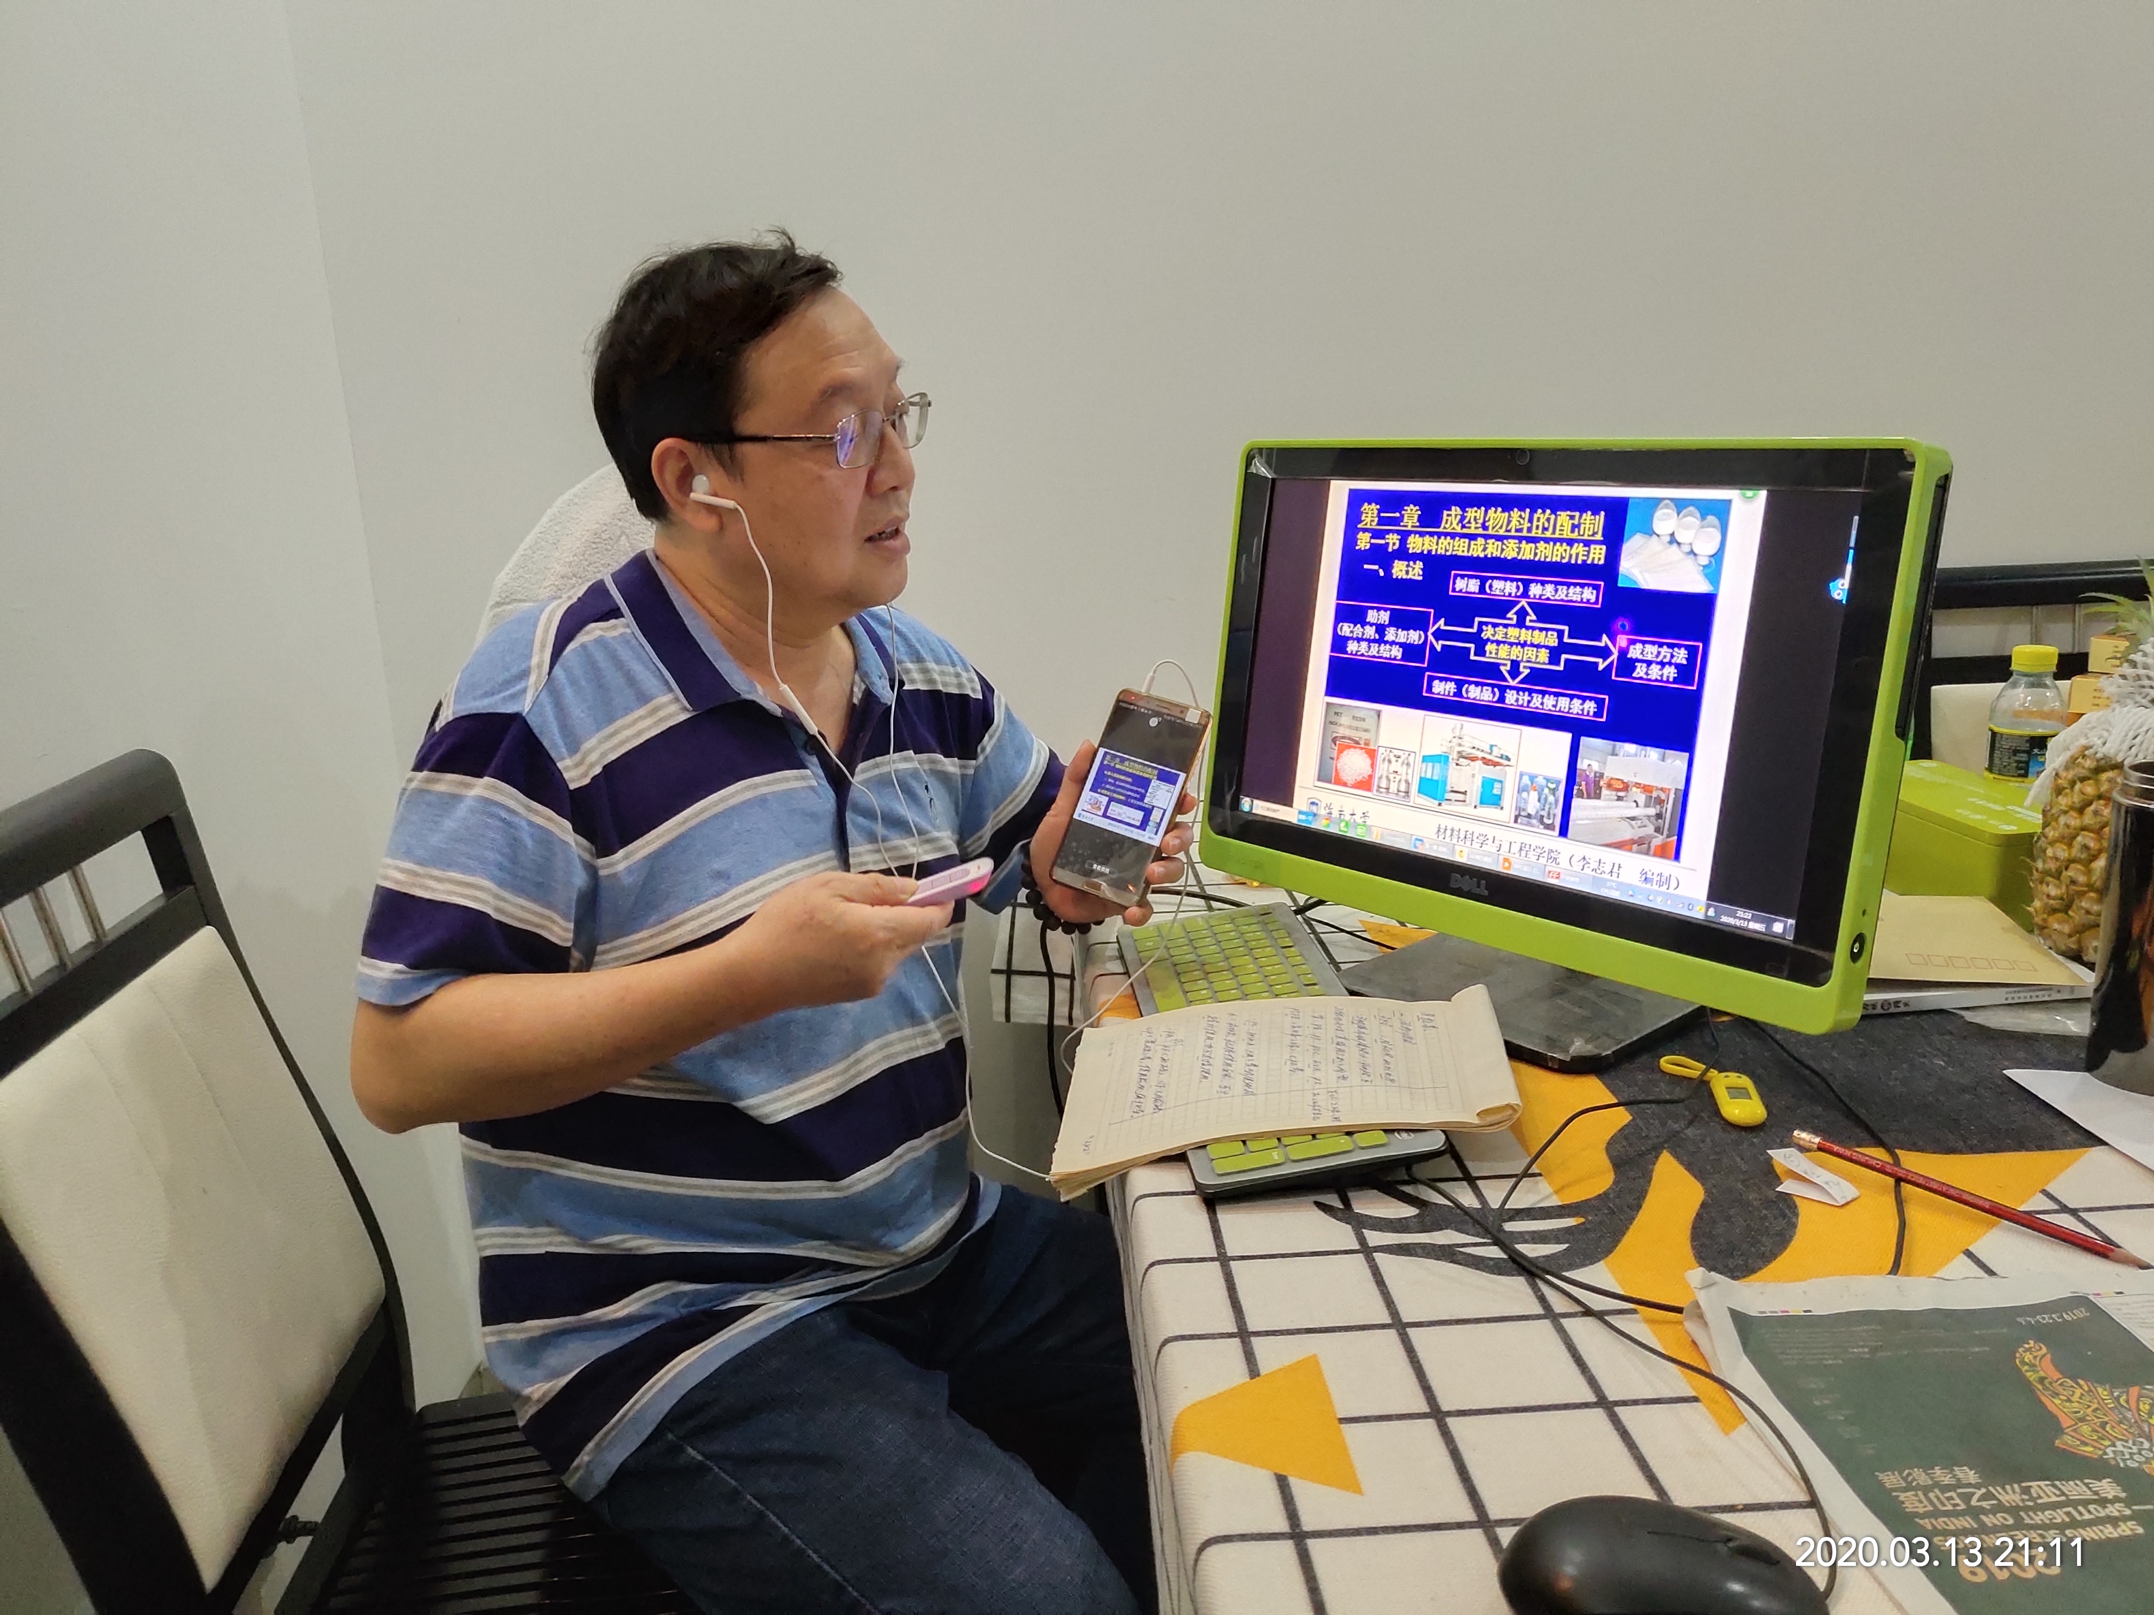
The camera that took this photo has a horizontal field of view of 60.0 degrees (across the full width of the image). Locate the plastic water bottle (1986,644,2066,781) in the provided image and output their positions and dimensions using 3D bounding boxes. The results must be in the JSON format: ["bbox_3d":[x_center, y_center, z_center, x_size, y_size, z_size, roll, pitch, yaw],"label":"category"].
[{"bbox_3d":[0.789,-0.046,1.550,0.068,0.172,0.068,-2,14,0],"label":"plastic water bottle"}]

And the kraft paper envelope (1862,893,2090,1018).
[{"bbox_3d":[0.552,0.101,1.283,0.215,0.026,0.150,0,15,8],"label":"kraft paper envelope"}]

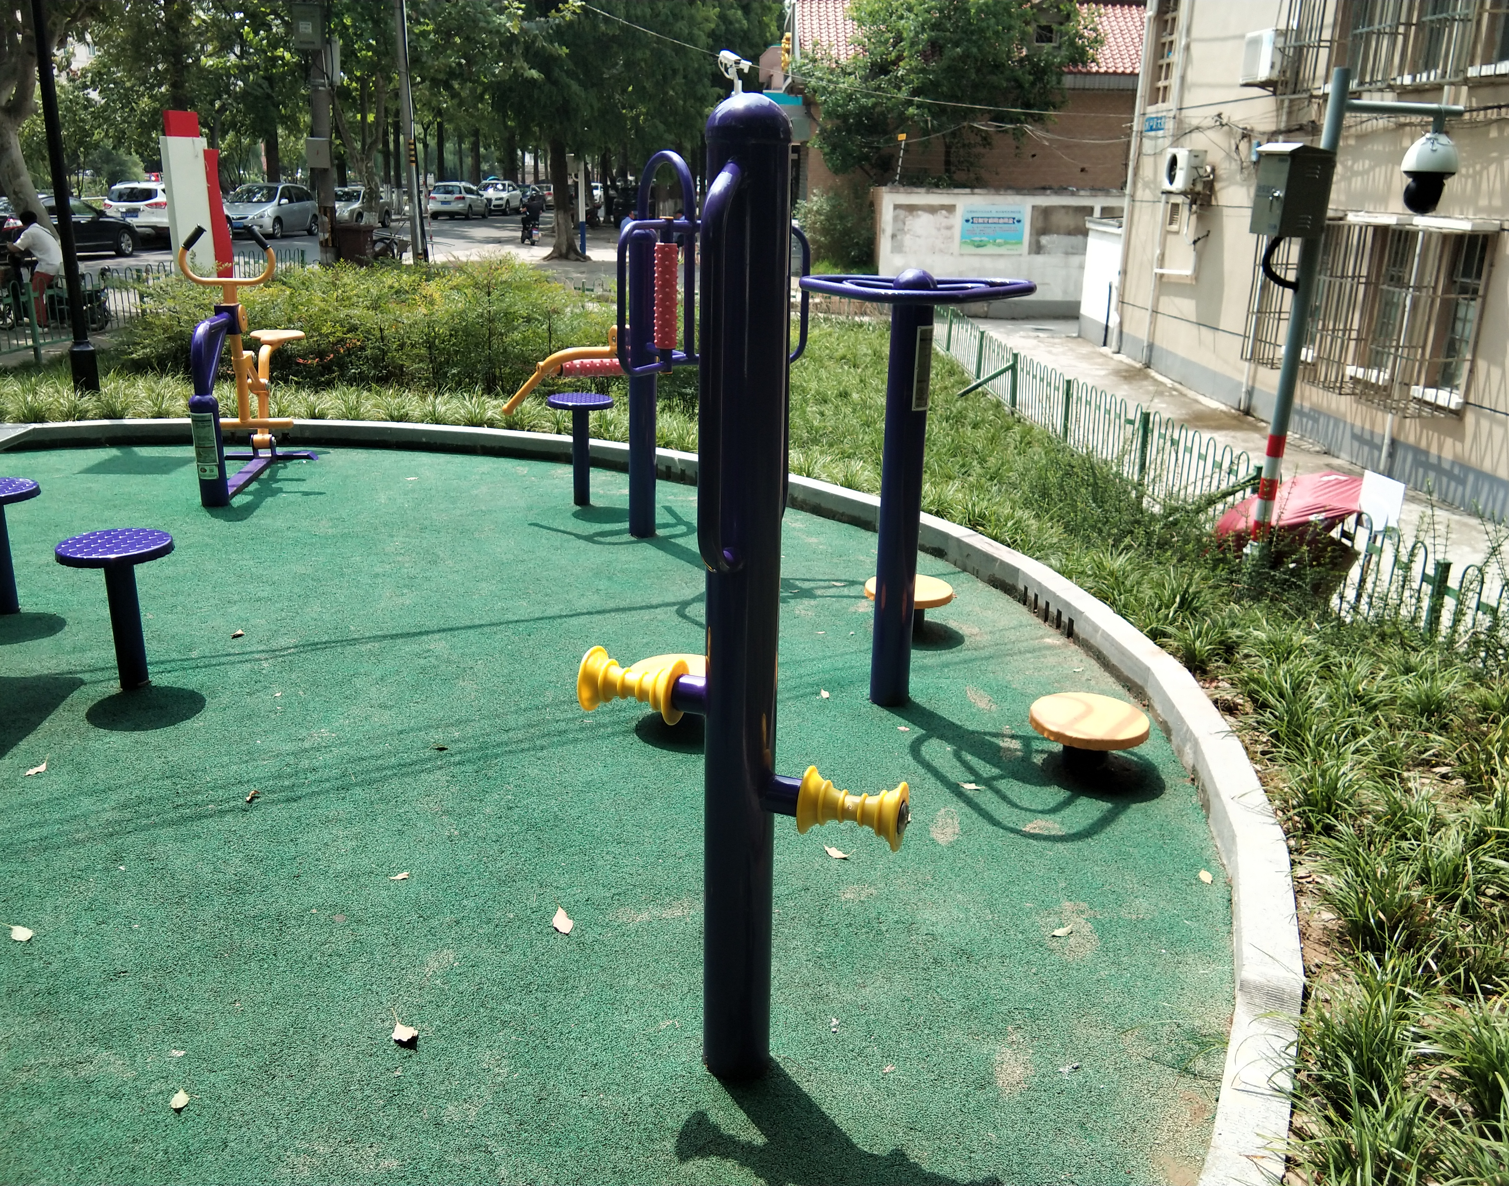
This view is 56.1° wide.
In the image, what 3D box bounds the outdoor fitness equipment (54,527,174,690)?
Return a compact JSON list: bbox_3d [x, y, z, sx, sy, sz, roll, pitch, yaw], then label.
[{"bbox_3d":[-1.829,0.066,4.125,0.310,0.440,0.310,1,17,0],"label":"outdoor fitness equipment"}]

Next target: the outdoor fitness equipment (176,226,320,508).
[{"bbox_3d":[-2.527,-1.211,7.007,0.510,1.240,1.450,0,17,-5],"label":"outdoor fitness equipment"}]

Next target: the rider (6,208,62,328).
[{"bbox_3d":[-10.094,-4.533,19.805,0.680,1.660,0.520,1,17,-2],"label":"rider"}]

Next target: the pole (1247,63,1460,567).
[{"bbox_3d":[2.898,-1.345,7.125,0.950,2.420,0.340,0,17,-12],"label":"pole"}]

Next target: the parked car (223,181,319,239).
[{"bbox_3d":[-15.522,-12.322,45.541,1.790,1.655,4.750,3,17,6],"label":"parked car"}]

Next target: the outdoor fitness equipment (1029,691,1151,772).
[{"bbox_3d":[0.879,0.384,3.725,0.310,0.150,0.310,1,17,0],"label":"outdoor fitness equipment"}]

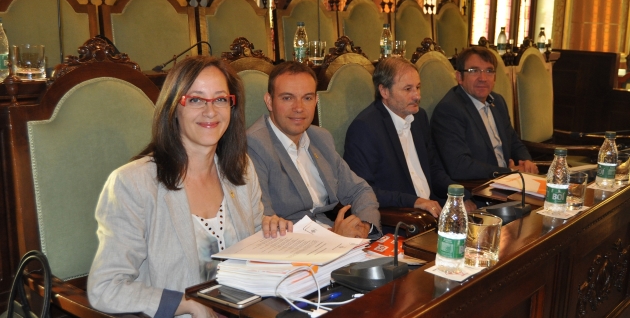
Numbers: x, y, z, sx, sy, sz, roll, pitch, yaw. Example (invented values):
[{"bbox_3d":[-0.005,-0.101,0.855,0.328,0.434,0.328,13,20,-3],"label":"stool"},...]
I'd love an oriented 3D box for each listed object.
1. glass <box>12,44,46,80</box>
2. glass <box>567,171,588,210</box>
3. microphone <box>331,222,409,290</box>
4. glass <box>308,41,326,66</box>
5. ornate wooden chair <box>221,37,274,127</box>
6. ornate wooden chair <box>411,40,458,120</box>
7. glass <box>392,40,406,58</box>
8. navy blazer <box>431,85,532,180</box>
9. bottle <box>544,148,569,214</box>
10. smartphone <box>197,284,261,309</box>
[{"bbox_3d":[-0.804,-0.270,1.920,0.087,0.091,0.087,10,14,42],"label":"glass"},{"bbox_3d":[0.708,0.091,1.879,0.087,0.091,0.087,10,14,42],"label":"glass"},{"bbox_3d":[0.114,0.185,1.345,0.135,0.130,0.130,10,15,40],"label":"microphone"},{"bbox_3d":[0.010,-0.436,2.815,0.073,0.094,0.073,0,11,0],"label":"glass"},{"bbox_3d":[-0.034,0.219,2.313,0.640,1.230,0.560,10,14,42],"label":"ornate wooden chair"},{"bbox_3d":[0.745,0.082,3.112,0.640,1.230,0.560,10,14,42],"label":"ornate wooden chair"},{"bbox_3d":[0.420,-0.544,3.386,0.073,0.092,0.073,0,11,0],"label":"glass"},{"bbox_3d":[0.816,-0.091,3.279,0.550,0.550,0.450,-8,14,-36],"label":"navy blazer"},{"bbox_3d":[0.651,0.056,1.828,0.060,0.175,0.060,10,14,42],"label":"bottle"},{"bbox_3d":[-0.175,0.281,1.398,0.131,0.008,0.066,8,13,37],"label":"smartphone"}]

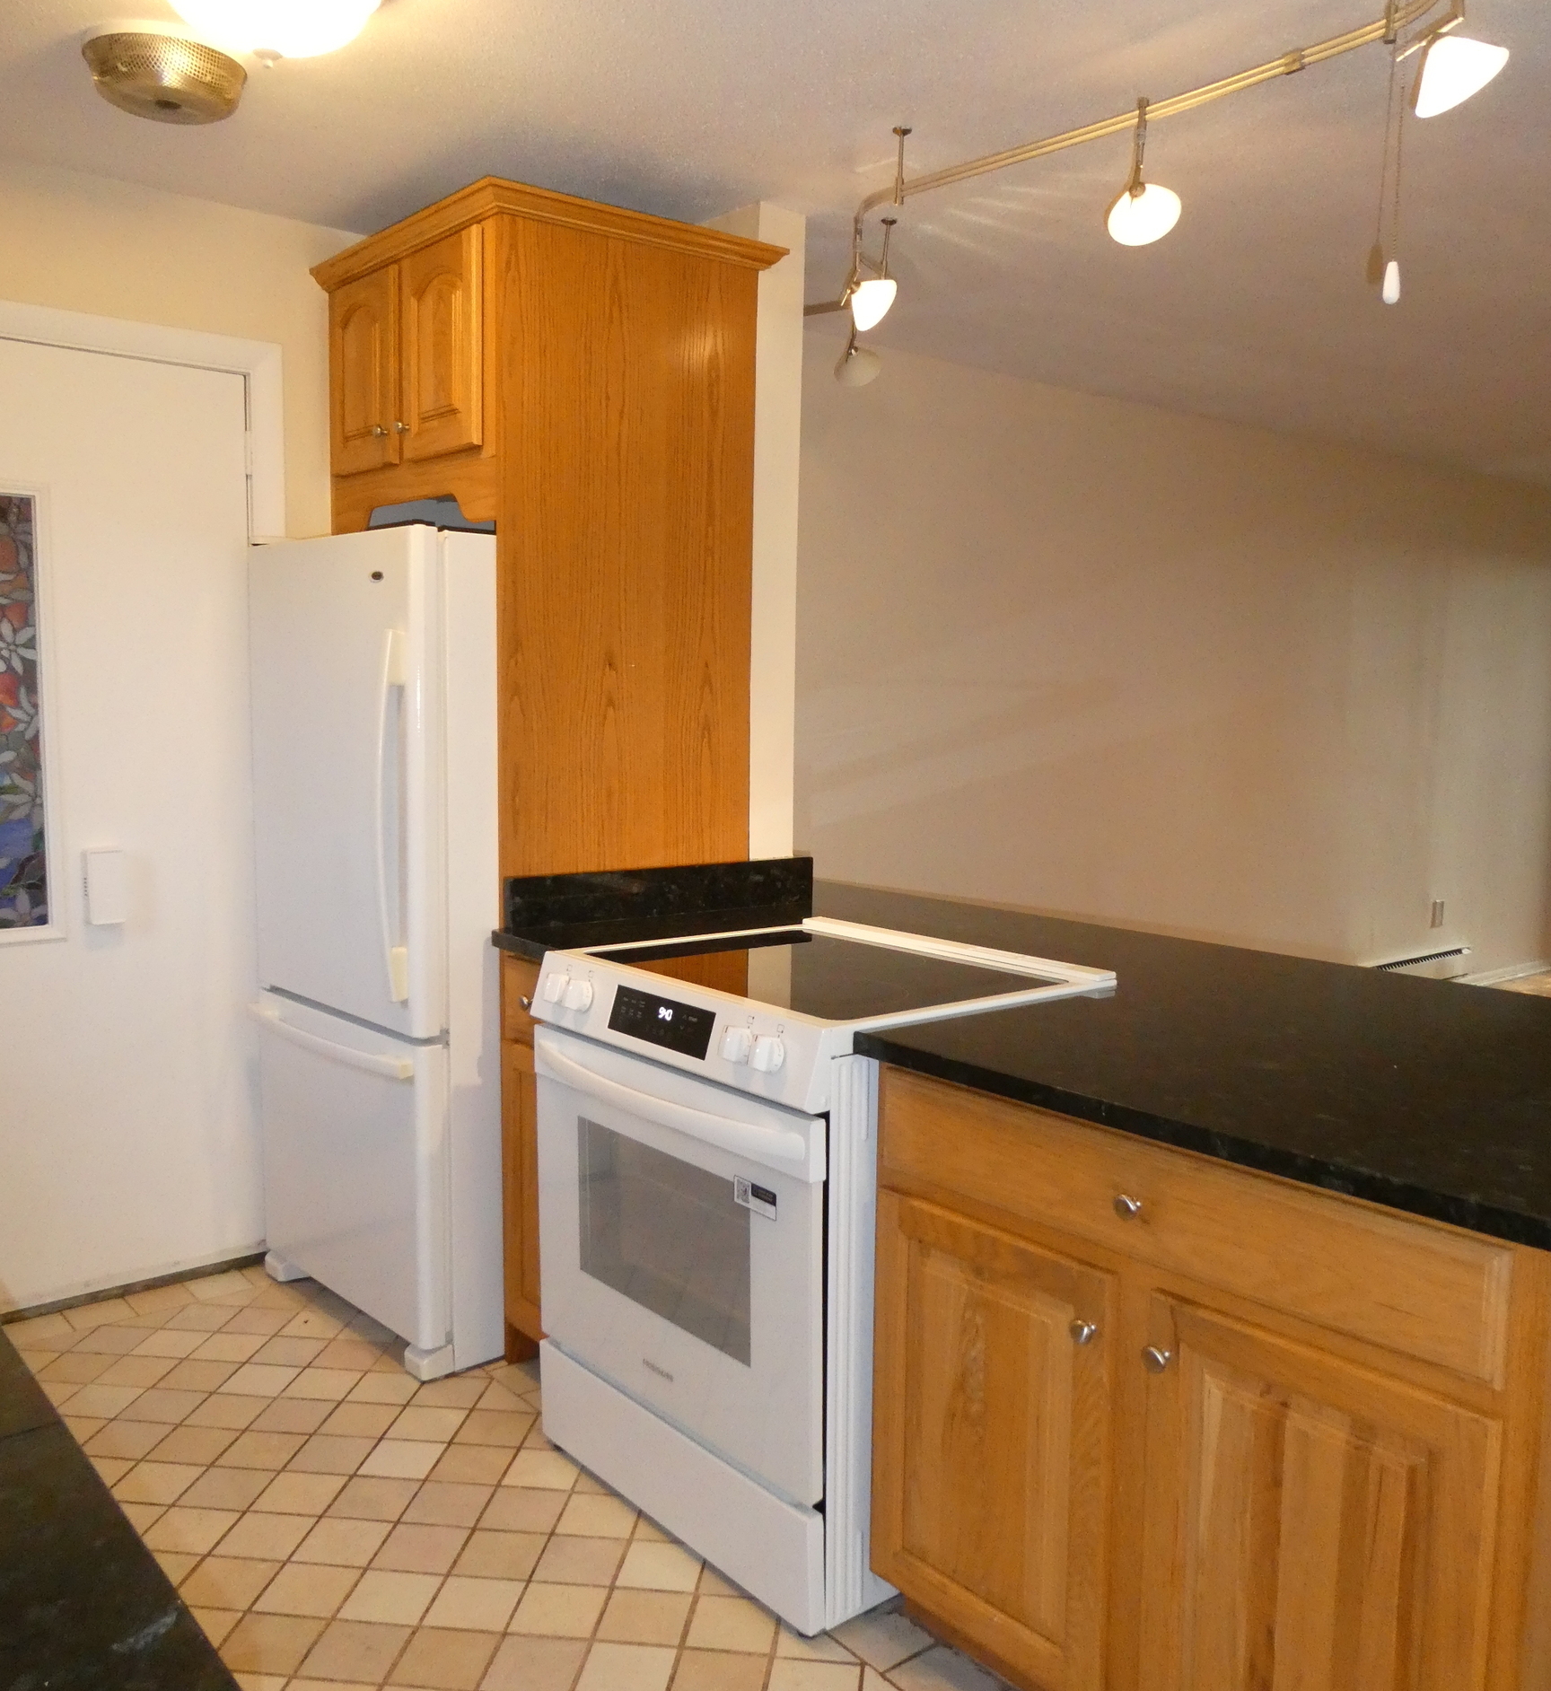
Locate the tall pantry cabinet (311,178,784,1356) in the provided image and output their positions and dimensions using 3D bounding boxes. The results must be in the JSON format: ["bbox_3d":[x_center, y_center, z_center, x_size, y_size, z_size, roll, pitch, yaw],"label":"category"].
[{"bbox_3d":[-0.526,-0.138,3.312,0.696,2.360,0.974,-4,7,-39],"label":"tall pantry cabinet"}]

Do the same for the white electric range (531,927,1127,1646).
[{"bbox_3d":[0.042,0.662,2.493,0.691,0.934,0.770,-4,7,-39],"label":"white electric range"}]

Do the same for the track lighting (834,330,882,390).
[{"bbox_3d":[0.204,-1.204,3.549,0.121,0.149,0.124,2,5,15],"label":"track lighting"}]

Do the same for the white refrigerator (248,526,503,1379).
[{"bbox_3d":[-0.681,0.187,3.332,0.815,1.705,0.736,-4,7,-43],"label":"white refrigerator"}]

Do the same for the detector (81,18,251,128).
[{"bbox_3d":[-1.059,-1.330,2.489,0.266,0.085,0.266,-4,7,-39],"label":"detector"}]

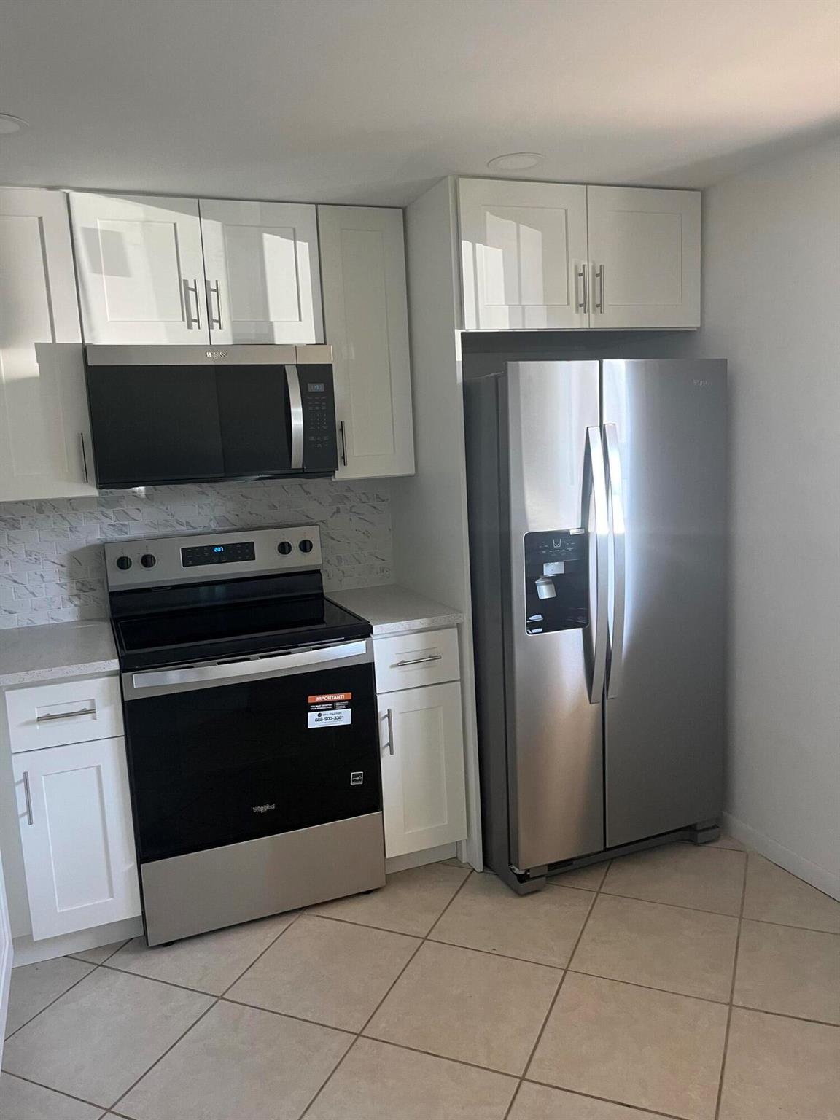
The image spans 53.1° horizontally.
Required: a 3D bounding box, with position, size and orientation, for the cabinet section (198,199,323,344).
[{"bbox_3d":[-0.567,-0.950,2.890,0.382,0.450,0.330,-6,9,-21],"label":"cabinet section"}]

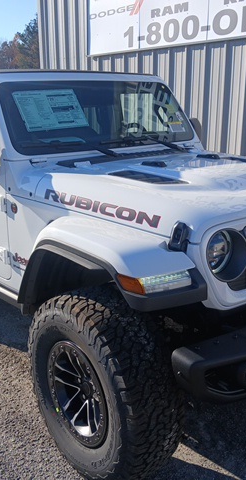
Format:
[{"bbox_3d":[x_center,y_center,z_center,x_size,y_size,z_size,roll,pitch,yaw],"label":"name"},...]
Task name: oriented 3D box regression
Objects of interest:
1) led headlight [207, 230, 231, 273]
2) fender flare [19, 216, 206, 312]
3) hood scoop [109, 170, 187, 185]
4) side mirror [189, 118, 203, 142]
[{"bbox_3d":[0.392,0.055,1.998,0.195,0.195,0.110,-13,19,-38],"label":"led headlight"},{"bbox_3d":[-0.118,0.183,2.131,0.300,0.440,1.080,-13,19,-38],"label":"fender flare"},{"bbox_3d":[0.117,-0.306,2.381,0.190,0.050,0.480,-13,19,-38],"label":"hood scoop"},{"bbox_3d":[0.623,-0.864,3.832,0.200,0.200,0.110,-13,19,-38],"label":"side mirror"}]

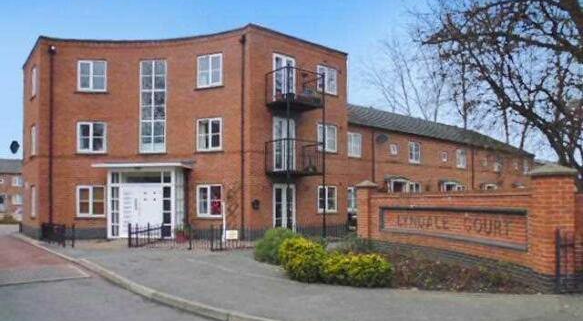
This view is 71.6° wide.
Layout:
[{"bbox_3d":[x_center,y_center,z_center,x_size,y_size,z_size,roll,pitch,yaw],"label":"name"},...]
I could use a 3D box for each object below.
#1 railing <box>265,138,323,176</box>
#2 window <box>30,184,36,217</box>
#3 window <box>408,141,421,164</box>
[{"bbox_3d":[0.118,-0.099,15.950,1.780,1.250,1.200,3,-4,-39],"label":"railing"},{"bbox_3d":[-11.597,1.847,18.200,0.130,1.350,1.200,3,-4,-39],"label":"window"},{"bbox_3d":[7.018,-0.421,23.000,1.150,1.230,0.120,3,-4,-40],"label":"window"}]

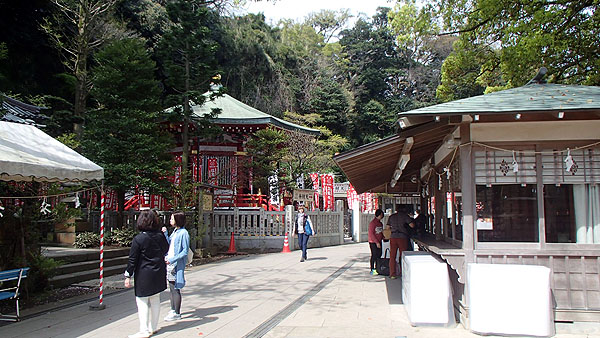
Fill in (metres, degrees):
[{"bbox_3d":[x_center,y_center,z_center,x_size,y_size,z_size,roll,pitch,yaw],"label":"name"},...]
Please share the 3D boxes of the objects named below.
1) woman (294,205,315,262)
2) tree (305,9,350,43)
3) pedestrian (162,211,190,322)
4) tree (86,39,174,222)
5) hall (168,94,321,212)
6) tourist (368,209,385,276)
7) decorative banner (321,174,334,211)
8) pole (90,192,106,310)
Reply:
[{"bbox_3d":[0.130,1.910,12.831,0.580,1.620,0.400,-1,-5,6],"label":"woman"},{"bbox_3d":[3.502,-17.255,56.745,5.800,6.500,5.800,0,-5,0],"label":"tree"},{"bbox_3d":[-1.767,1.358,6.375,0.420,1.580,0.460,1,-5,-16],"label":"pedestrian"},{"bbox_3d":[-6.085,-1.020,15.450,3.200,6.900,3.200,0,-5,0],"label":"tree"},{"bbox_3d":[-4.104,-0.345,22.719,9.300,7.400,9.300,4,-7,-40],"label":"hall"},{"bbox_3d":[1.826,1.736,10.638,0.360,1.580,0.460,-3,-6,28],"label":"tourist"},{"bbox_3d":[1.246,1.065,20.185,0.600,1.720,0.120,0,-5,-3],"label":"decorative banner"},{"bbox_3d":[-3.136,1.225,6.969,0.270,1.950,0.270,0,-5,0],"label":"pole"}]

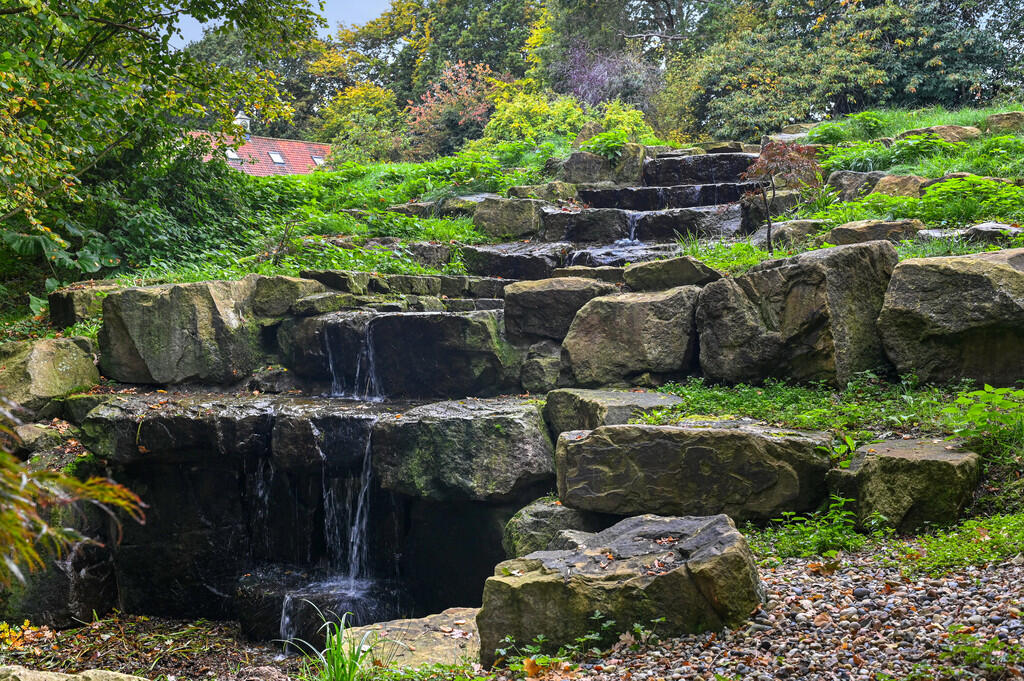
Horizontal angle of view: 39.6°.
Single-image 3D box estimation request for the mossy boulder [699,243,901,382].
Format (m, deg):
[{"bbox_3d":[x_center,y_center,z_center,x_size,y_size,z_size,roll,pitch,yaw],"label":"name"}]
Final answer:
[{"bbox_3d":[1.478,-0.151,7.500,1.000,0.750,0.600,0,6,0],"label":"mossy boulder"}]

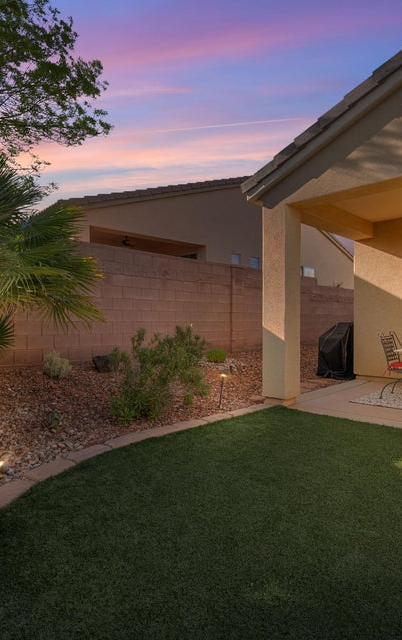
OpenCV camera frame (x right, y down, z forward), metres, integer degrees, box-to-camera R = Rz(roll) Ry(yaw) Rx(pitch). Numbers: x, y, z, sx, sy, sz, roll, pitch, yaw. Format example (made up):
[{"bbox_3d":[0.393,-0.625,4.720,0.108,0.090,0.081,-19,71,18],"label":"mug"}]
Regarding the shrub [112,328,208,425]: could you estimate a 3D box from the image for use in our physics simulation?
[{"bbox_3d":[-0.455,0.530,4.100,1.080,0.940,1.000,0,0,0],"label":"shrub"}]

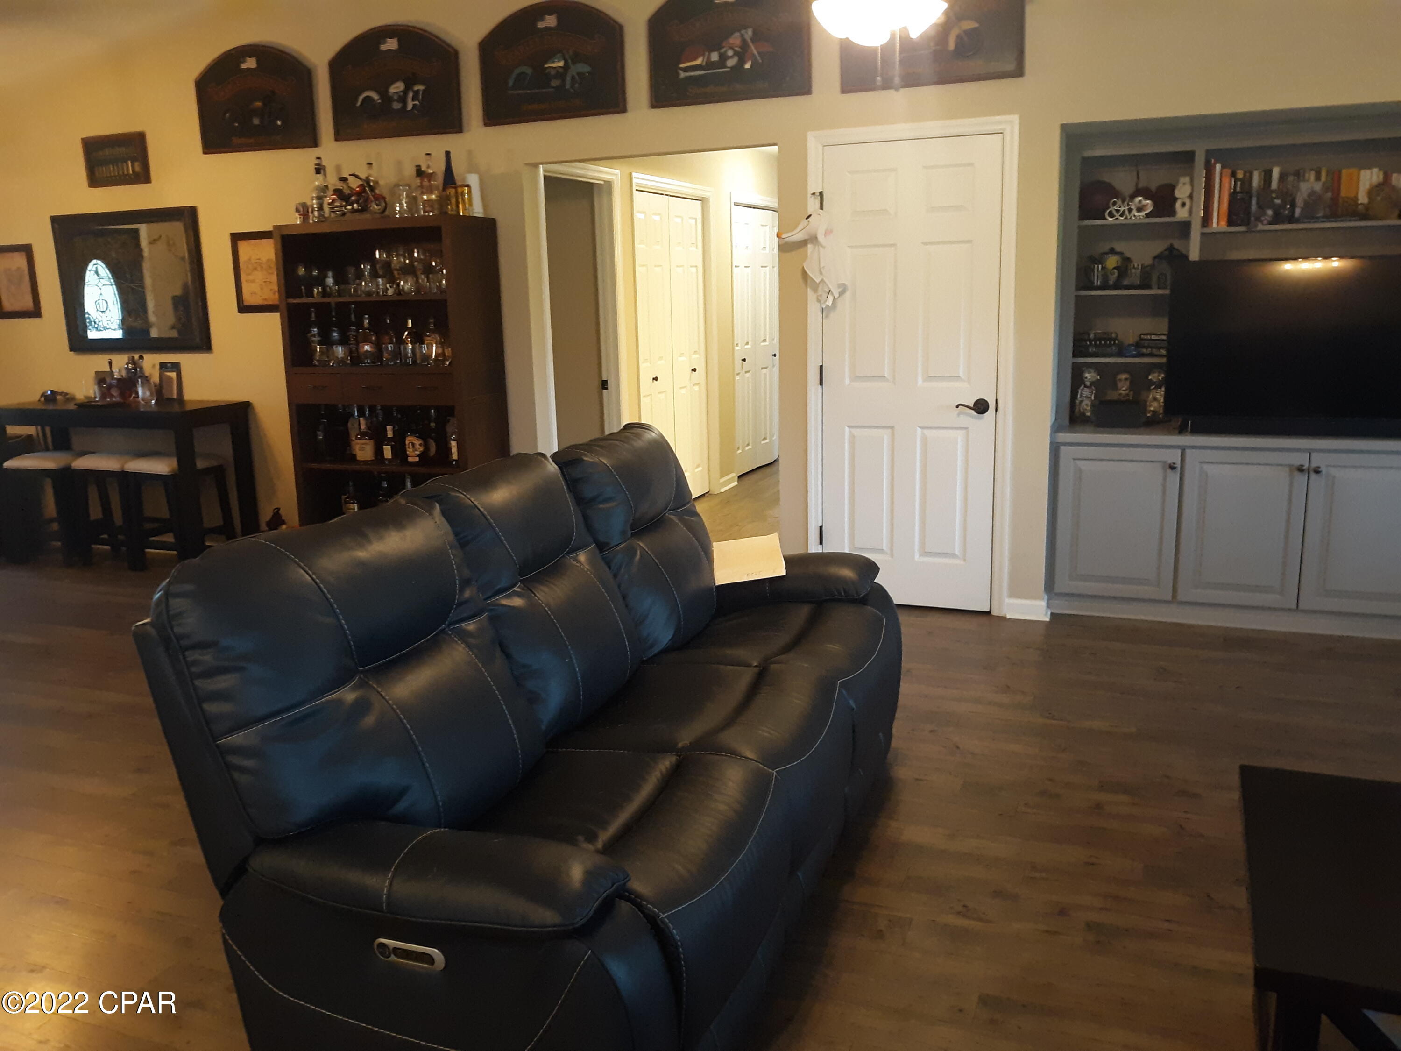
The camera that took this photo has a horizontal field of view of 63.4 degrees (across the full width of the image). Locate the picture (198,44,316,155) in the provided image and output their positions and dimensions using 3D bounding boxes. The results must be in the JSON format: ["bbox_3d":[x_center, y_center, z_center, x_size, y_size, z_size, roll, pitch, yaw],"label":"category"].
[{"bbox_3d":[-2.339,-2.234,5.945,0.738,0.523,0.030,3,13,22],"label":"picture"}]

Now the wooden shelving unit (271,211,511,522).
[{"bbox_3d":[-1.527,-0.592,5.737,1.028,1.822,0.405,3,13,22],"label":"wooden shelving unit"}]

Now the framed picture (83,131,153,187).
[{"bbox_3d":[-3.283,-2.047,6.370,0.443,0.270,0.035,3,13,22],"label":"framed picture"}]

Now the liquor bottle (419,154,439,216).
[{"bbox_3d":[-1.262,-1.582,5.279,0.082,0.289,0.082,3,13,22],"label":"liquor bottle"}]

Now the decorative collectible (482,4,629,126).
[{"bbox_3d":[-0.699,-2.162,5.290,0.744,0.516,0.030,3,13,22],"label":"decorative collectible"}]

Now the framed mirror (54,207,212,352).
[{"bbox_3d":[-3.271,-1.393,6.508,1.073,0.779,0.040,3,13,22],"label":"framed mirror"}]

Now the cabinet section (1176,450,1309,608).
[{"bbox_3d":[2.237,0.017,4.693,0.459,0.657,0.022,3,13,22],"label":"cabinet section"}]

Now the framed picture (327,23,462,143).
[{"bbox_3d":[-1.519,-2.195,5.618,0.746,0.520,0.030,3,13,22],"label":"framed picture"}]

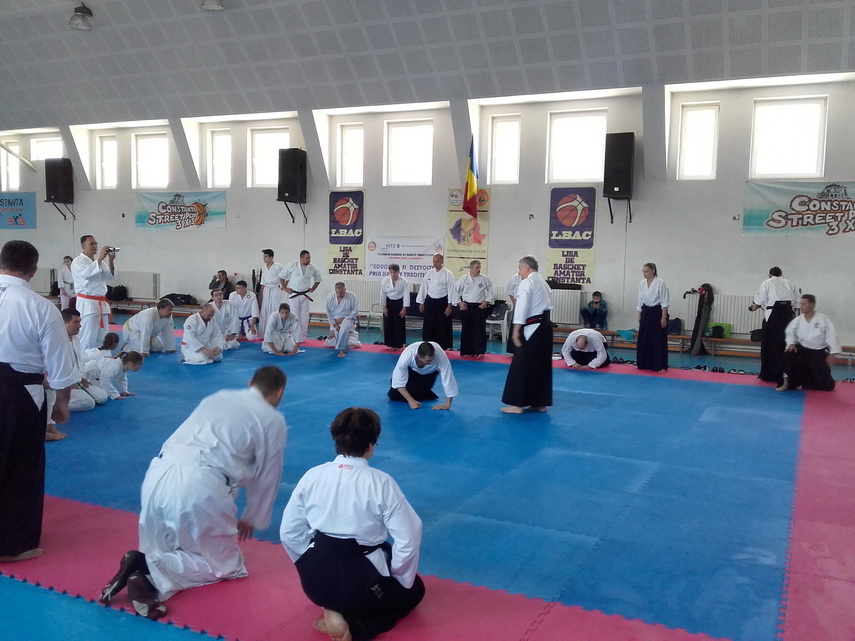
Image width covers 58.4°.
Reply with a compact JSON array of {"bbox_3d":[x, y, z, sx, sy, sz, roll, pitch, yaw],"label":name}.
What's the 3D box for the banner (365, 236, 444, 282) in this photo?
[{"bbox_3d":[-0.530,-1.376,17.342,1.972,1.015,0.030,3,5,24],"label":"banner"}]

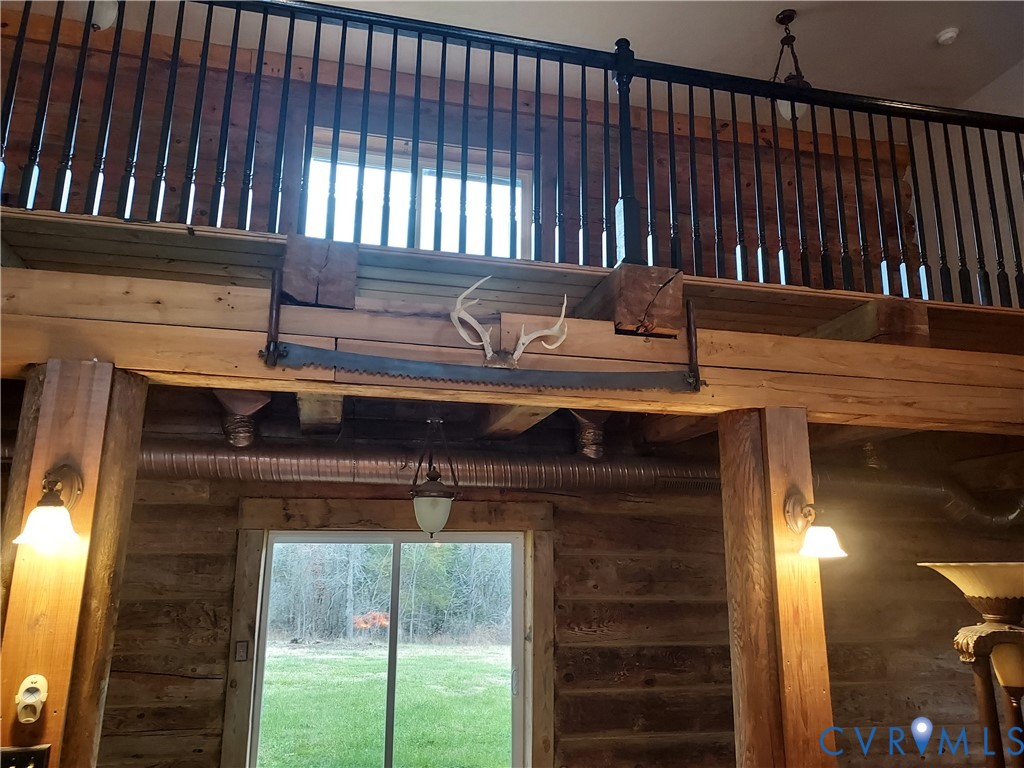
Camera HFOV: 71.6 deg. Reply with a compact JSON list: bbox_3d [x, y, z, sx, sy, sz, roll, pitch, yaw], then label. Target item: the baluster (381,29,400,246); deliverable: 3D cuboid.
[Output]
[{"bbox_3d":[-0.464,-0.952,2.703,0.032,0.902,0.032,3,-12,-12],"label":"baluster"}]

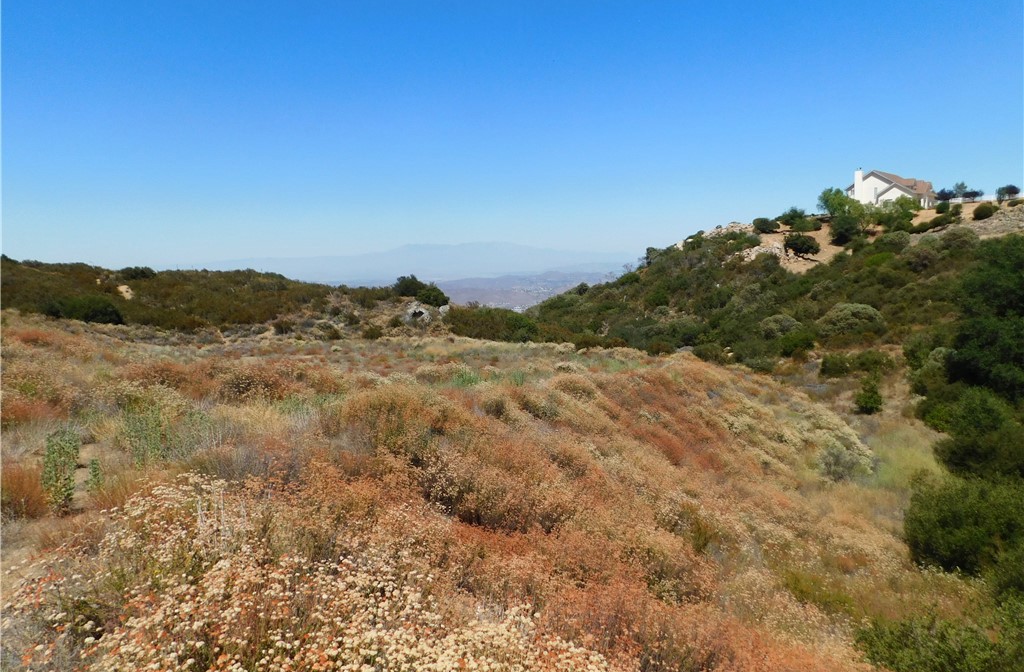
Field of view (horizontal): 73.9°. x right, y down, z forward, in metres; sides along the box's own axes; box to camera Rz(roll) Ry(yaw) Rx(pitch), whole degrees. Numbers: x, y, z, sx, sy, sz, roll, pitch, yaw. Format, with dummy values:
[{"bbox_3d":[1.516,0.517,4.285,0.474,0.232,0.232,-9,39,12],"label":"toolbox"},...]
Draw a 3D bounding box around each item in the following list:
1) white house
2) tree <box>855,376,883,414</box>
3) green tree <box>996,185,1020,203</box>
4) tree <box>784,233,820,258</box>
[{"bbox_3d":[72.737,-28.039,130.488,13.000,7.300,12.000,-5,8,-41],"label":"white house"},{"bbox_3d":[19.430,3.223,37.096,1.550,2.100,1.500,3,7,27],"label":"tree"},{"bbox_3d":[91.823,-26.328,125.855,4.600,3.400,3.800,4,7,36],"label":"green tree"},{"bbox_3d":[45.972,-14.270,107.736,5.800,4.200,5.000,3,7,23],"label":"tree"}]

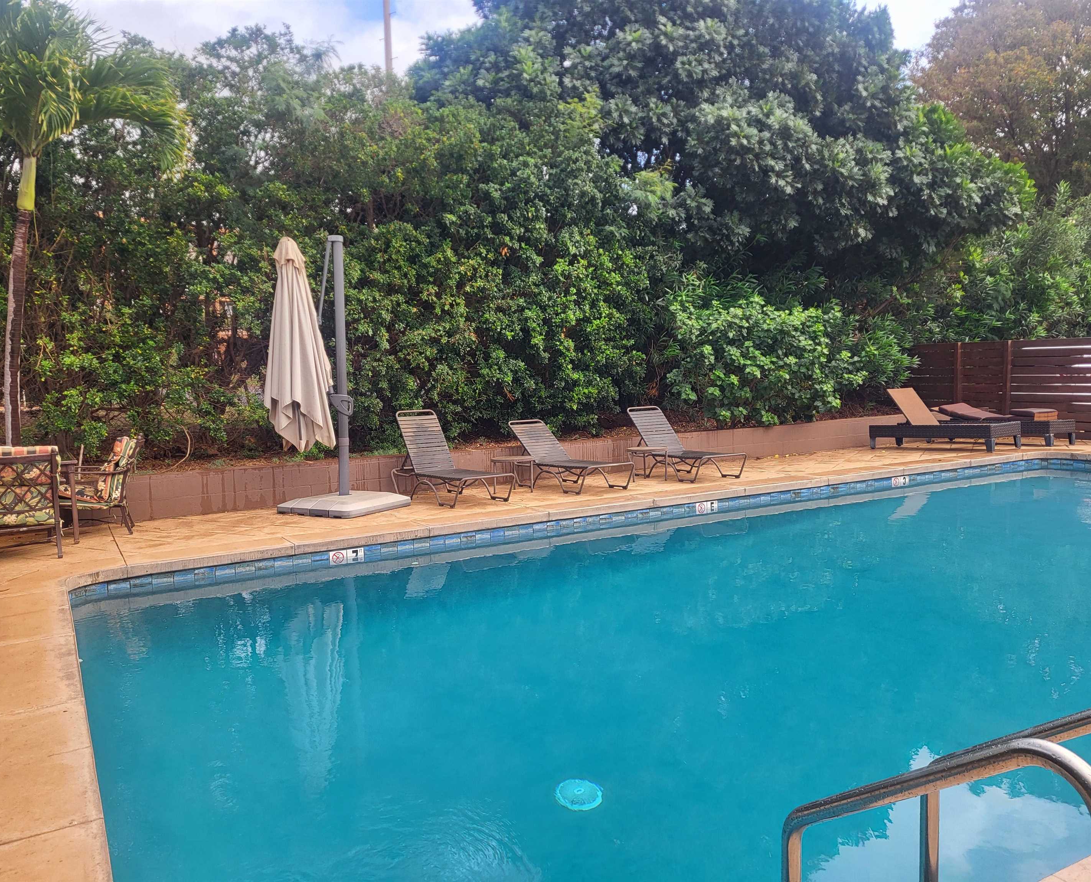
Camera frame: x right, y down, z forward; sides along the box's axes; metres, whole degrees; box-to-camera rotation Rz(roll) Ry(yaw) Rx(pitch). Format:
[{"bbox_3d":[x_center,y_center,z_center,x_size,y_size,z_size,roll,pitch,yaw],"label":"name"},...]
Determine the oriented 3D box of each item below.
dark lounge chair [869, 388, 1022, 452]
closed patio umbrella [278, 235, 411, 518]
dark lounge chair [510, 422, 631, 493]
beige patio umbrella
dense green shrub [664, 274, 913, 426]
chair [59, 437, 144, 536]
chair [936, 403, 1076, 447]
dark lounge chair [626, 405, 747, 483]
[{"bbox_3d":[5.867,-0.318,13.062,0.704,0.882,1.953,-5,6,-32],"label":"dark lounge chair"},{"bbox_3d":[-2.086,-0.666,8.902,0.960,2.754,0.960,2,7,38],"label":"closed patio umbrella"},{"bbox_3d":[0.241,0.160,10.339,0.647,0.764,1.882,-5,6,-30],"label":"dark lounge chair"},{"bbox_3d":[-2.440,-0.939,8.773,0.666,2.068,0.666,-3,5,-15],"label":"beige patio umbrella"},{"bbox_3d":[3.883,-1.467,14.113,3.920,2.195,1.862,-4,6,-29],"label":"dense green shrub"},{"bbox_3d":[-4.075,0.412,8.104,0.657,0.910,0.598,-4,6,-24],"label":"chair"},{"bbox_3d":[6.927,-0.248,13.532,0.704,0.588,1.953,-5,6,-33],"label":"chair"},{"bbox_3d":[1.687,0.013,10.949,0.647,0.853,1.891,-4,6,-22],"label":"dark lounge chair"}]

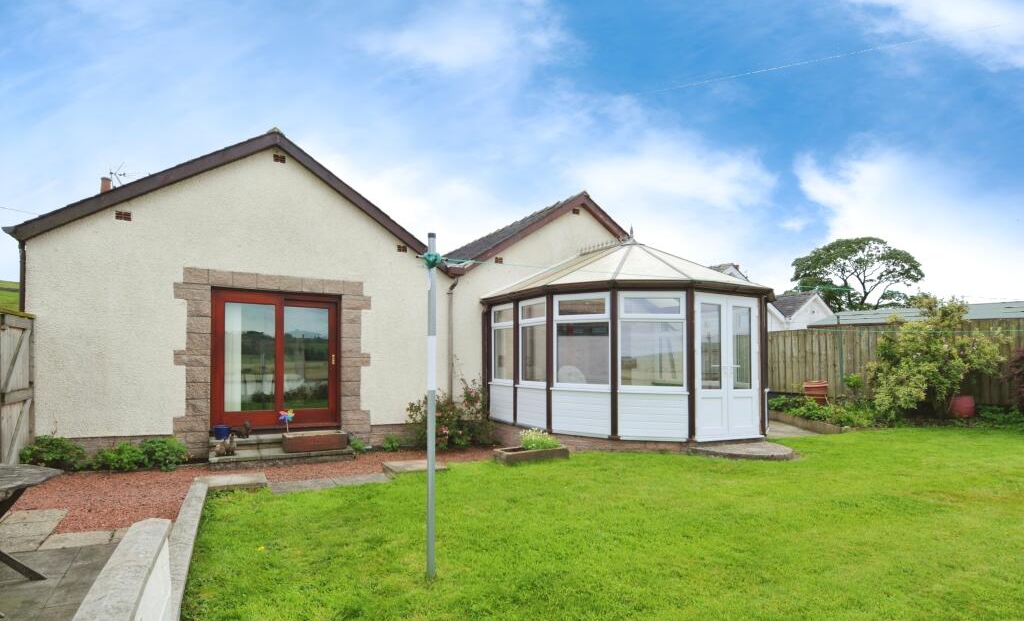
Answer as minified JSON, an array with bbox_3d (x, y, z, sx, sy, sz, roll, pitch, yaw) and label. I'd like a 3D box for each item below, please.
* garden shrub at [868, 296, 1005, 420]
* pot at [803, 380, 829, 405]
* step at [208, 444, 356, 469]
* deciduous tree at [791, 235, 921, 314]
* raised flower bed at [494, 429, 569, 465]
[{"bbox_3d":[7.717,0.873,9.300,1.750,2.150,2.050,2,-5,-28],"label":"garden shrub"},{"bbox_3d":[6.358,1.736,10.700,0.450,0.520,0.450,0,-4,0],"label":"pot"},{"bbox_3d":[-3.264,2.055,7.325,1.820,0.140,0.660,2,-5,-29],"label":"step"},{"bbox_3d":[30.302,-0.792,45.000,9.800,11.300,9.500,-3,-5,34],"label":"deciduous tree"},{"bbox_3d":[0.270,1.895,7.264,1.020,0.420,0.430,2,-5,-29],"label":"raised flower bed"}]

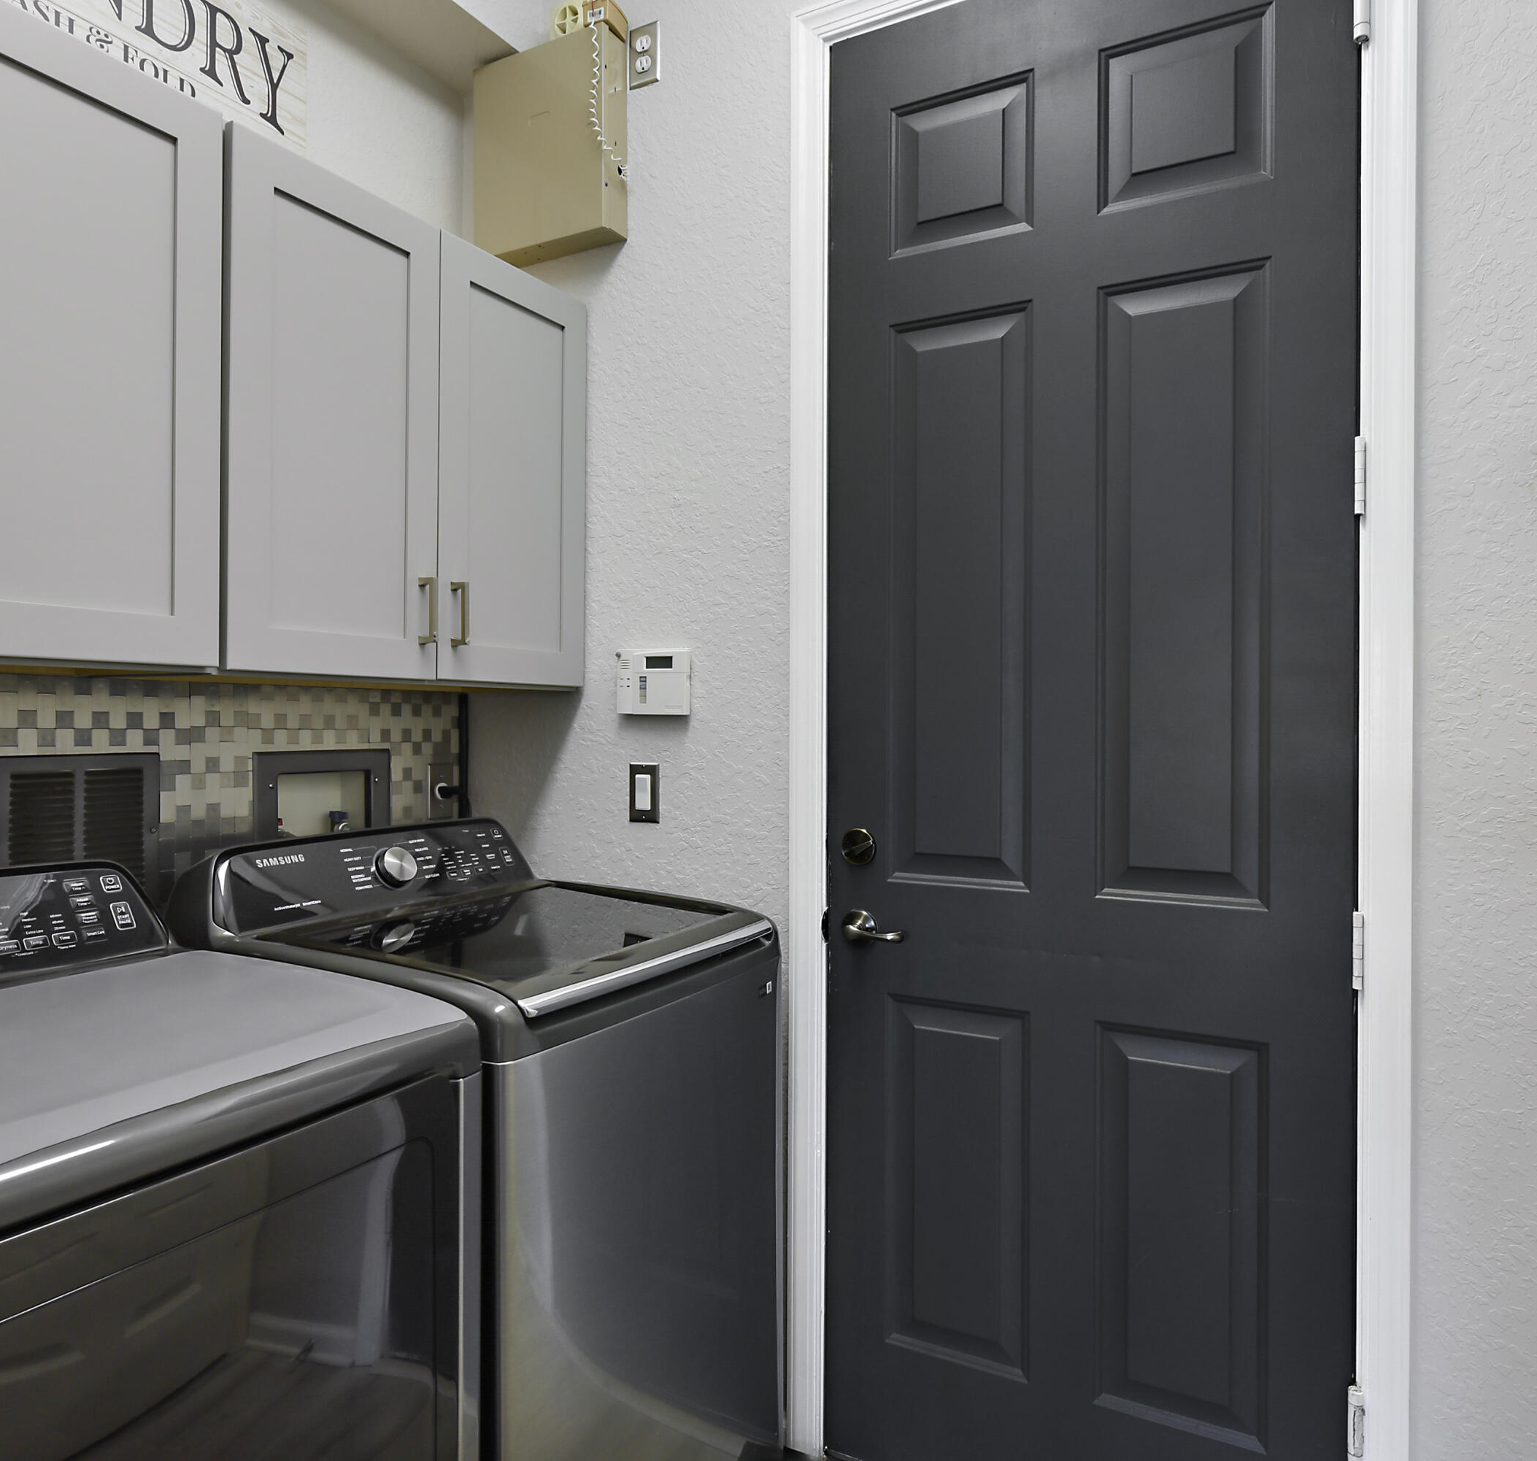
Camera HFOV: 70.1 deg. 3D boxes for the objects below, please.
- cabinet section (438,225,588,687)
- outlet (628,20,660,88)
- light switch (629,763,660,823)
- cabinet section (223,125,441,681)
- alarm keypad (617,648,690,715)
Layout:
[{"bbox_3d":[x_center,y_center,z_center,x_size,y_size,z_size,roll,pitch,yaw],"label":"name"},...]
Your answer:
[{"bbox_3d":[-0.593,-0.456,2.059,0.330,0.753,0.387,0,0,29],"label":"cabinet section"},{"bbox_3d":[-0.236,-1.292,2.096,0.070,0.113,0.009,0,0,28],"label":"outlet"},{"bbox_3d":[-0.237,0.120,2.100,0.070,0.113,0.010,0,0,28],"label":"light switch"},{"bbox_3d":[-0.782,-0.452,1.723,0.330,0.749,0.385,0,0,29],"label":"cabinet section"},{"bbox_3d":[-0.218,-0.090,2.081,0.153,0.122,0.024,0,0,28],"label":"alarm keypad"}]

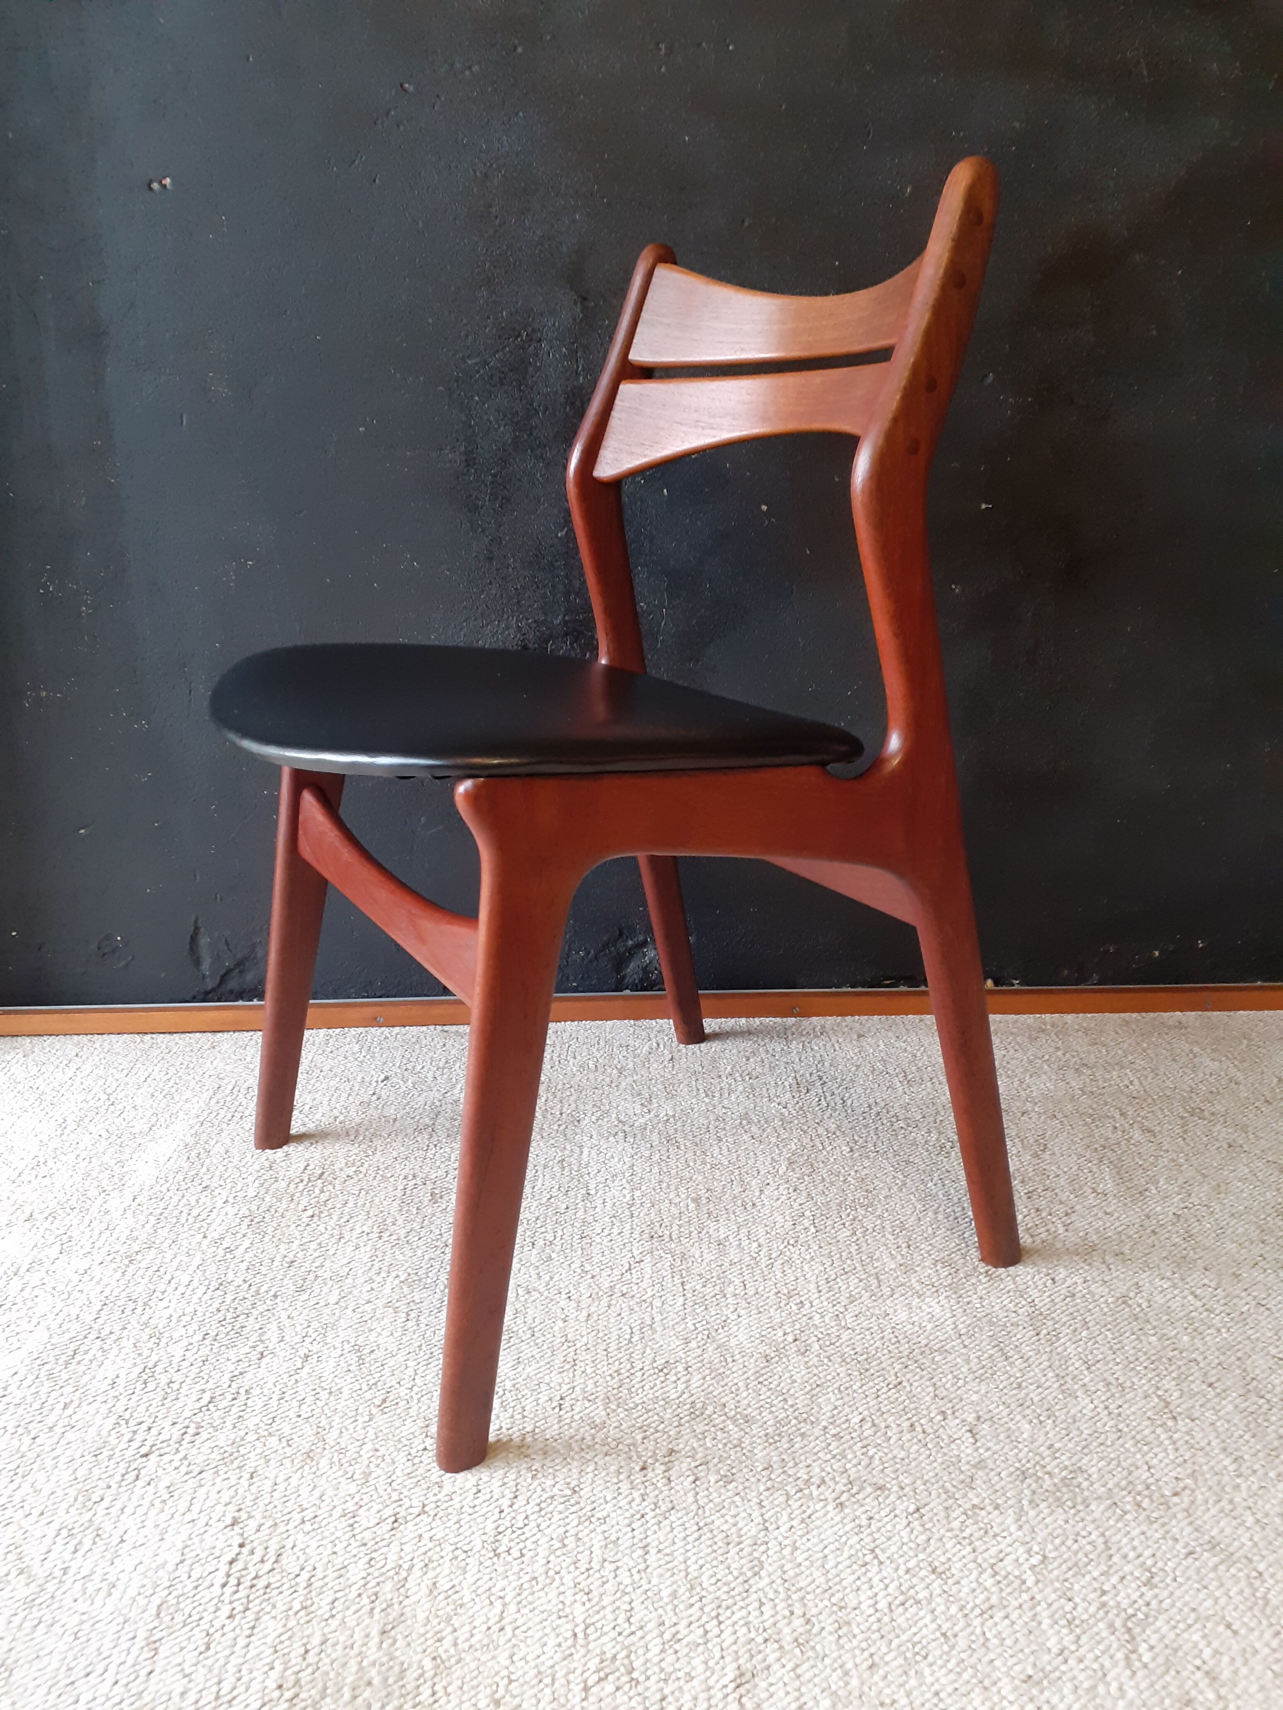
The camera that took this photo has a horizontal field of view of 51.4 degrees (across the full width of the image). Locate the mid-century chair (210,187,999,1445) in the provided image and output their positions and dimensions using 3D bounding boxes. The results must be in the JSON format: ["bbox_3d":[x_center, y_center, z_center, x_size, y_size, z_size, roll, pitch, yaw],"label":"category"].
[{"bbox_3d":[-0.050,-0.081,1.031,0.539,0.792,0.507,-9,19,-28],"label":"mid-century chair"}]

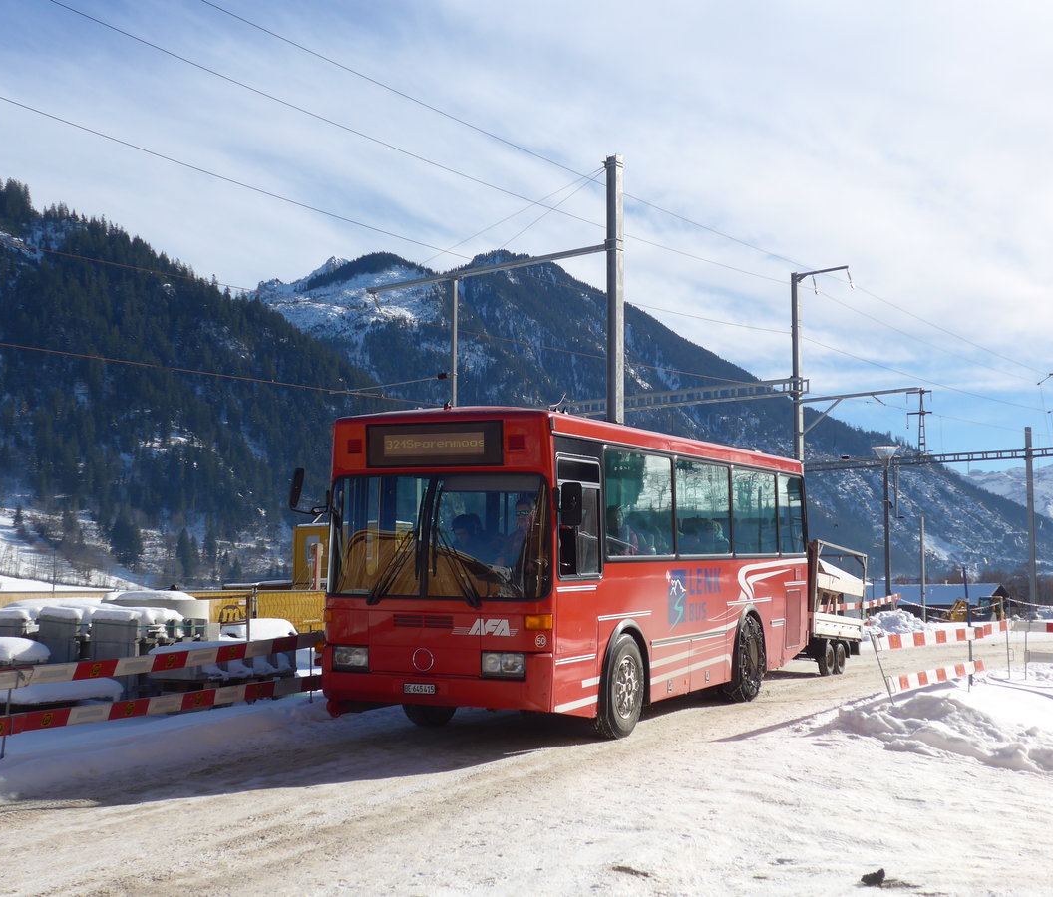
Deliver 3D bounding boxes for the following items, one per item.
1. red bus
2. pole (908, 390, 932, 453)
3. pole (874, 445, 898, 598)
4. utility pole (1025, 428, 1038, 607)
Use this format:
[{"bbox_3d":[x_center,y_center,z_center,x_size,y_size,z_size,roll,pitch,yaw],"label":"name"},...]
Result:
[{"bbox_3d":[1.014,1.440,17.741,2.330,3.130,8.910,-1,-4,25],"label":"red bus"},{"bbox_3d":[19.236,-1.274,74.000,0.400,3.190,1.350,5,-7,-44],"label":"pole"},{"bbox_3d":[12.367,2.761,52.000,0.850,5.780,0.850,5,-7,-44],"label":"pole"},{"bbox_3d":[22.890,3.212,69.000,0.270,8.400,0.270,5,-7,-44],"label":"utility pole"}]

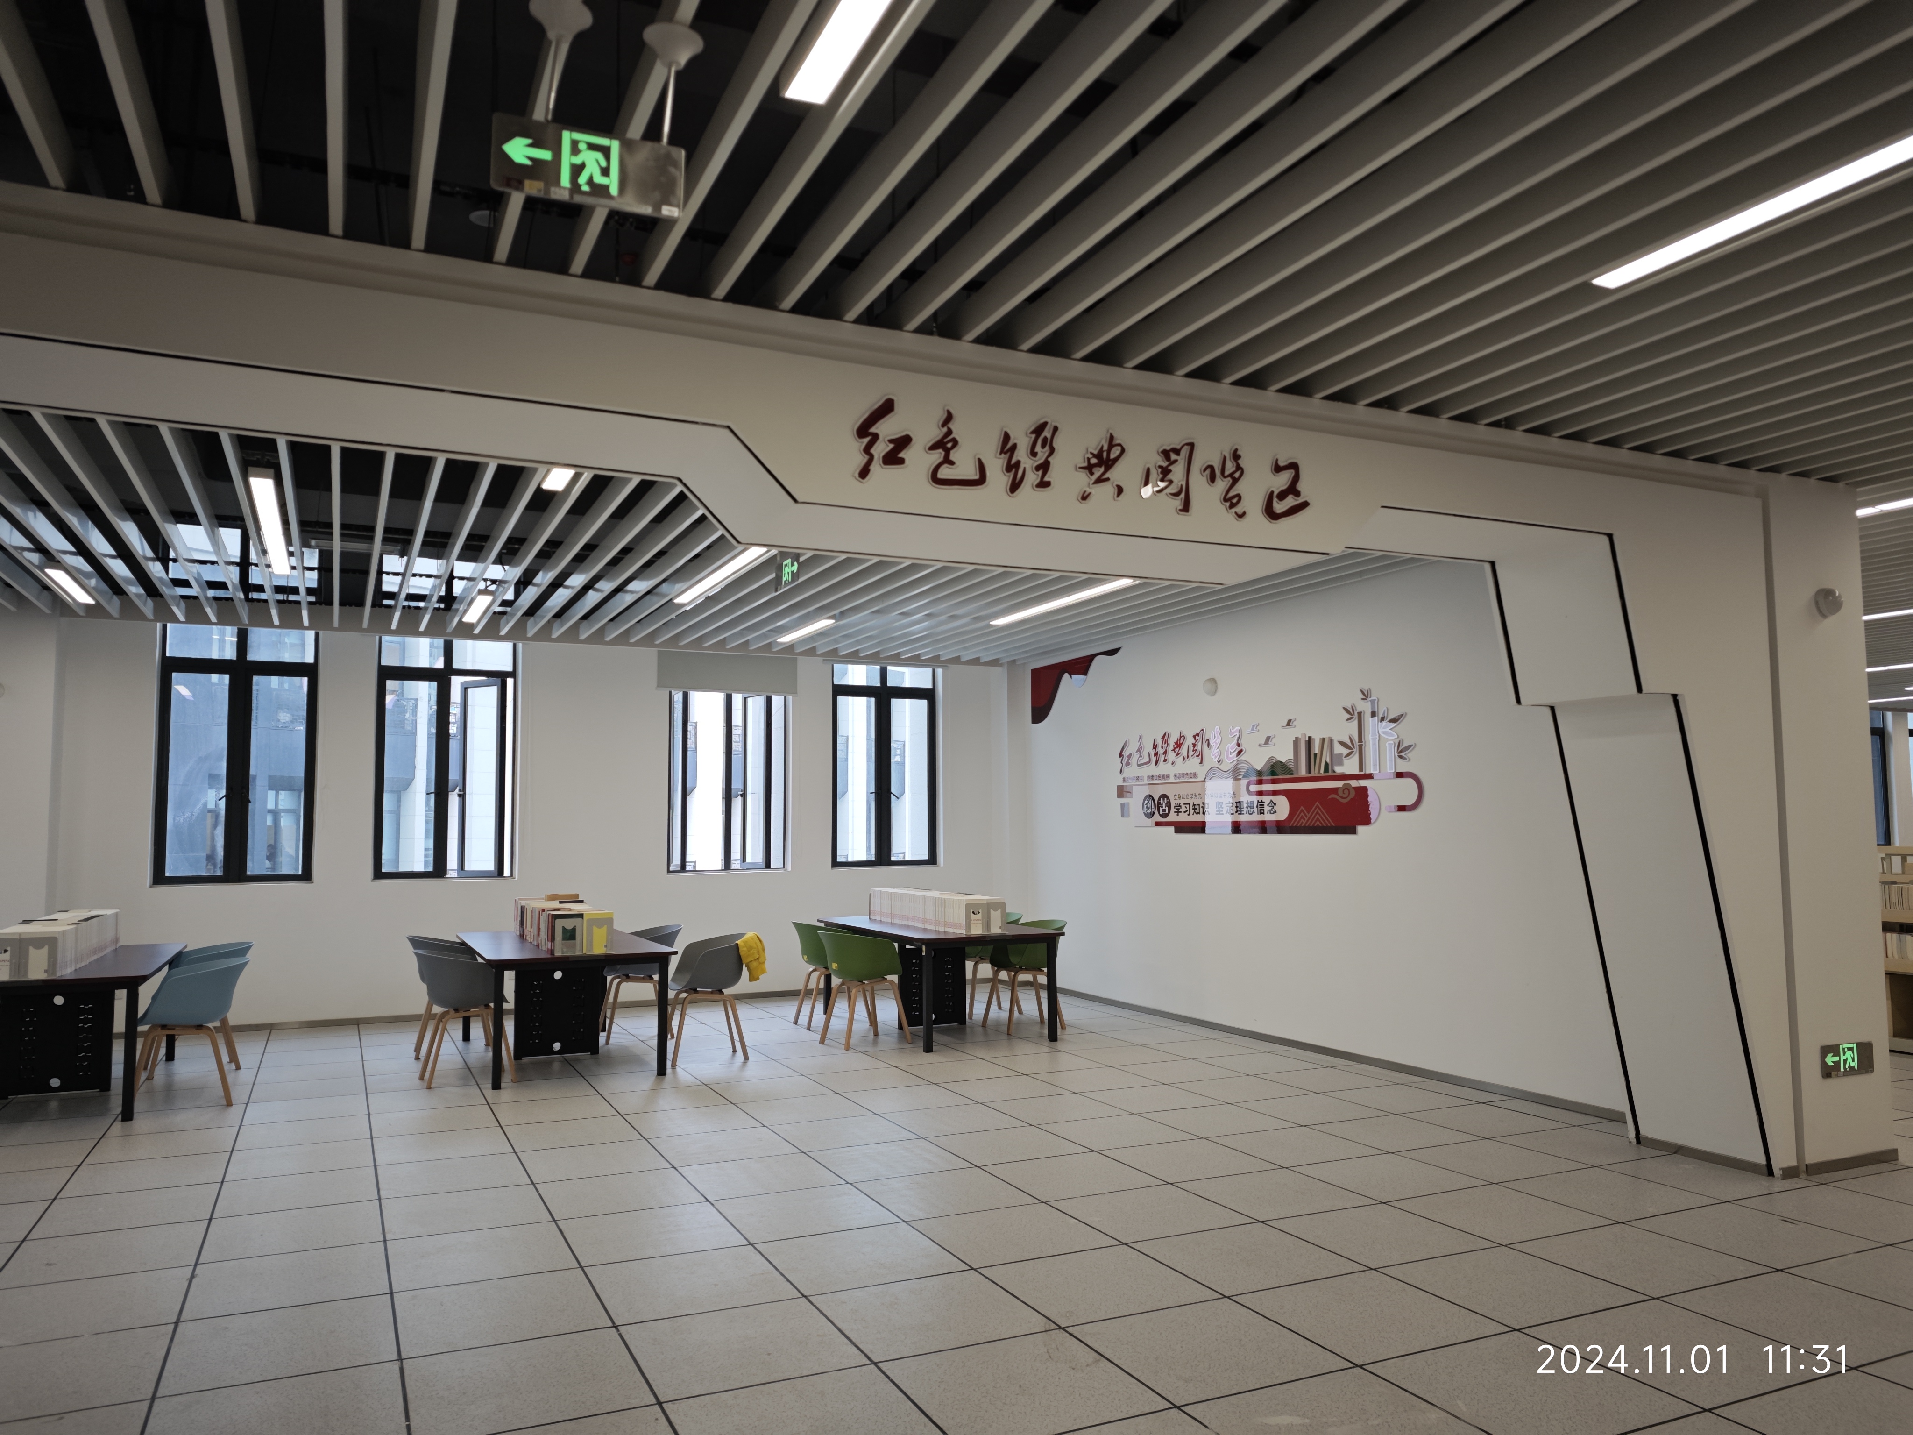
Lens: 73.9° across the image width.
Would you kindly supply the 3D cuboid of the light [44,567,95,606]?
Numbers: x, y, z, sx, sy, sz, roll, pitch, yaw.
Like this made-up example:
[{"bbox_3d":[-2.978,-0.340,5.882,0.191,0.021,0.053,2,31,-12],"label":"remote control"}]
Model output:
[{"bbox_3d":[-5.684,-0.855,8.178,0.101,0.060,1.227,2,-5,-25],"label":"light"}]

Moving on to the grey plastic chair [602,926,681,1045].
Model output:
[{"bbox_3d":[-2.300,1.943,9.320,0.553,0.795,0.573,2,-5,-25],"label":"grey plastic chair"}]

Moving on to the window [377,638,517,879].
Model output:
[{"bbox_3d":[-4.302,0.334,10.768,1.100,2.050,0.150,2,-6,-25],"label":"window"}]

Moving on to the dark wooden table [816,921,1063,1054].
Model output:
[{"bbox_3d":[-0.215,2.056,10.059,1.130,0.770,2.320,2,-6,-25],"label":"dark wooden table"}]

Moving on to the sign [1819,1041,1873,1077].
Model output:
[{"bbox_3d":[3.946,1.516,5.619,0.360,0.140,0.025,2,-5,-25],"label":"sign"}]

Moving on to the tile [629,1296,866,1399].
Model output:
[{"bbox_3d":[-0.639,1.868,3.768,0.600,0.020,0.600,2,-5,-25],"label":"tile"}]

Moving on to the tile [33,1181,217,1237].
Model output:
[{"bbox_3d":[-3.291,1.963,5.070,0.585,0.020,0.585,2,-6,-25],"label":"tile"}]

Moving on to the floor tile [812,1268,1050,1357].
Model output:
[{"bbox_3d":[-0.089,1.884,4.014,0.600,0.020,0.600,2,-5,-25],"label":"floor tile"}]

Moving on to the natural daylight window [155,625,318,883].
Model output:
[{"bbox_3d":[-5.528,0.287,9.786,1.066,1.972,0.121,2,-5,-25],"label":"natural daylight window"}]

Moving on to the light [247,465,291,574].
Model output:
[{"bbox_3d":[-3.769,-1.033,7.024,0.100,0.060,2.400,2,-5,-25],"label":"light"}]

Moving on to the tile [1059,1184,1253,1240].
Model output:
[{"bbox_3d":[0.758,1.938,4.974,0.585,0.020,0.585,2,-6,-25],"label":"tile"}]

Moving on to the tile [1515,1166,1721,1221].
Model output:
[{"bbox_3d":[2.676,1.954,5.216,0.585,0.020,0.585,2,-6,-25],"label":"tile"}]

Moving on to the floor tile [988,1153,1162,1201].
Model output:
[{"bbox_3d":[0.503,1.994,5.529,0.585,0.020,0.585,2,-6,-25],"label":"floor tile"}]

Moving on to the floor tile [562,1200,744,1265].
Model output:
[{"bbox_3d":[-1.142,1.923,4.747,0.585,0.020,0.585,2,-6,-25],"label":"floor tile"}]

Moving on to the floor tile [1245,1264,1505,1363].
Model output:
[{"bbox_3d":[1.286,1.875,3.978,0.600,0.020,0.600,2,-5,-25],"label":"floor tile"}]

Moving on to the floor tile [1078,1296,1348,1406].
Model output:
[{"bbox_3d":[0.716,1.806,3.644,0.585,0.020,0.585,2,-6,-25],"label":"floor tile"}]

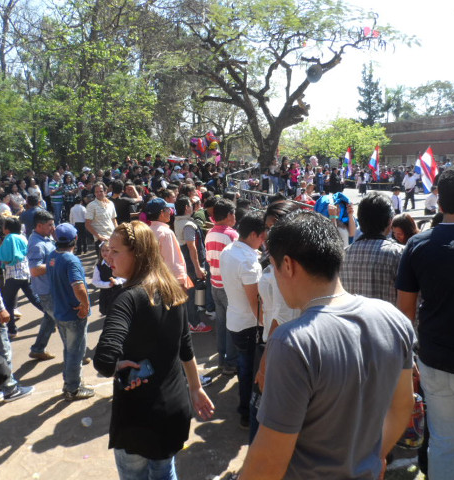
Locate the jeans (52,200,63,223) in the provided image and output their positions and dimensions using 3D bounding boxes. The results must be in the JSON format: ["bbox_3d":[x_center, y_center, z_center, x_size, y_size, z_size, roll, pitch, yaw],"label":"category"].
[{"bbox_3d":[-4.890,-0.764,12.800,0.380,0.860,0.270,-8,13,-28],"label":"jeans"}]

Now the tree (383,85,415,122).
[{"bbox_3d":[17.495,-11.410,45.000,3.400,9.000,3.400,-2,10,0],"label":"tree"}]

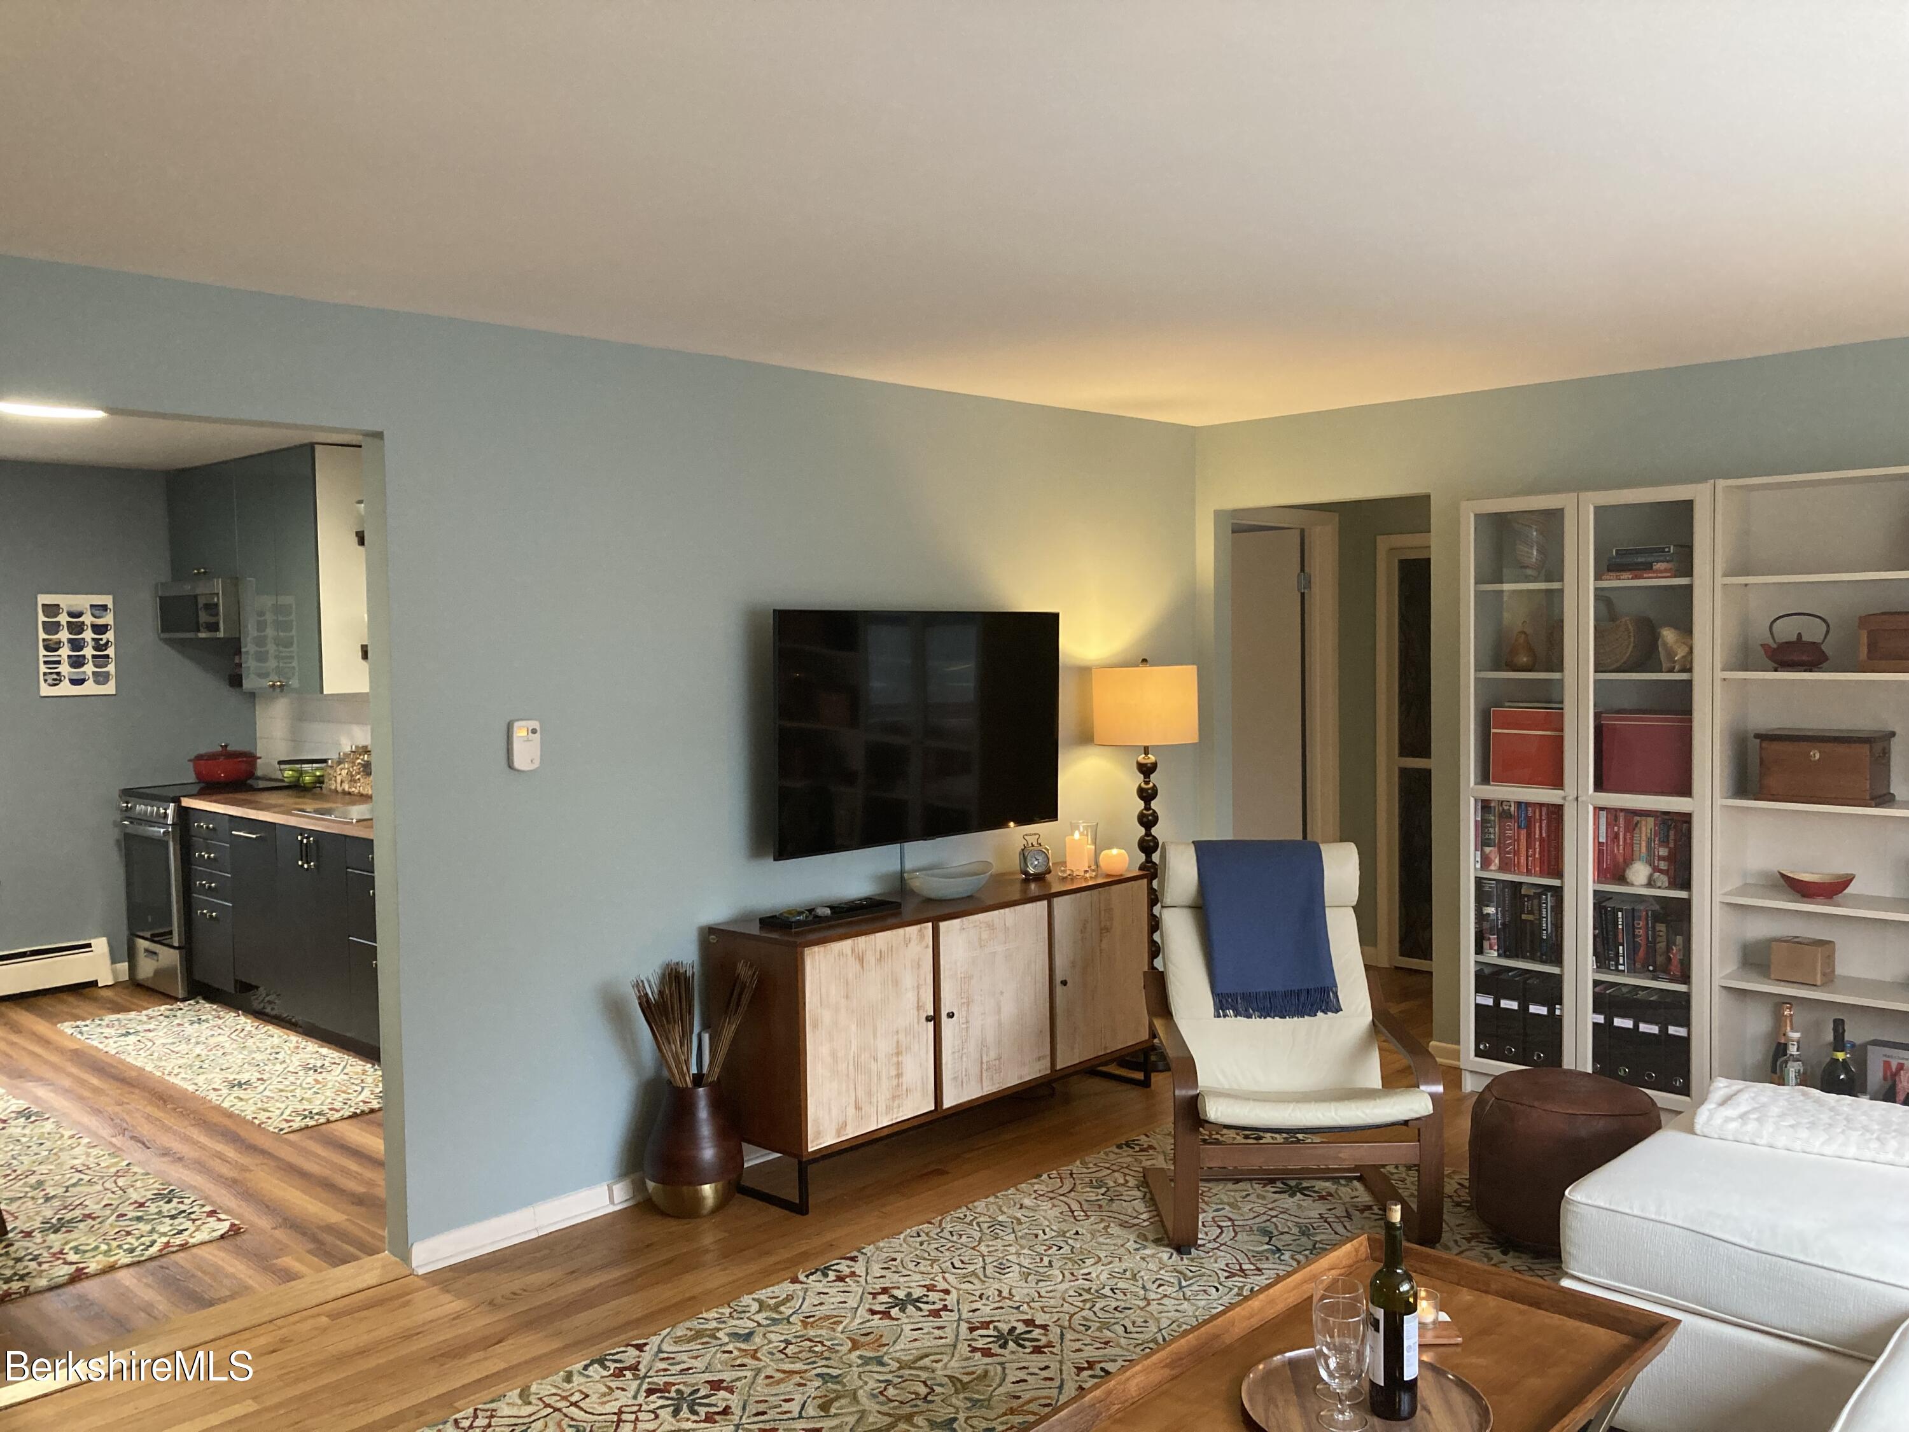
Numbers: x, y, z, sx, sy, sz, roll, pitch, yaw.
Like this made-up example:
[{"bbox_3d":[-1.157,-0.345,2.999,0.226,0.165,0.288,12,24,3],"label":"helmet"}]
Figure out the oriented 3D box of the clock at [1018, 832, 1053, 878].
[{"bbox_3d":[0.279,0.477,5.271,0.090,0.150,0.075,-2,3,-23],"label":"clock"}]

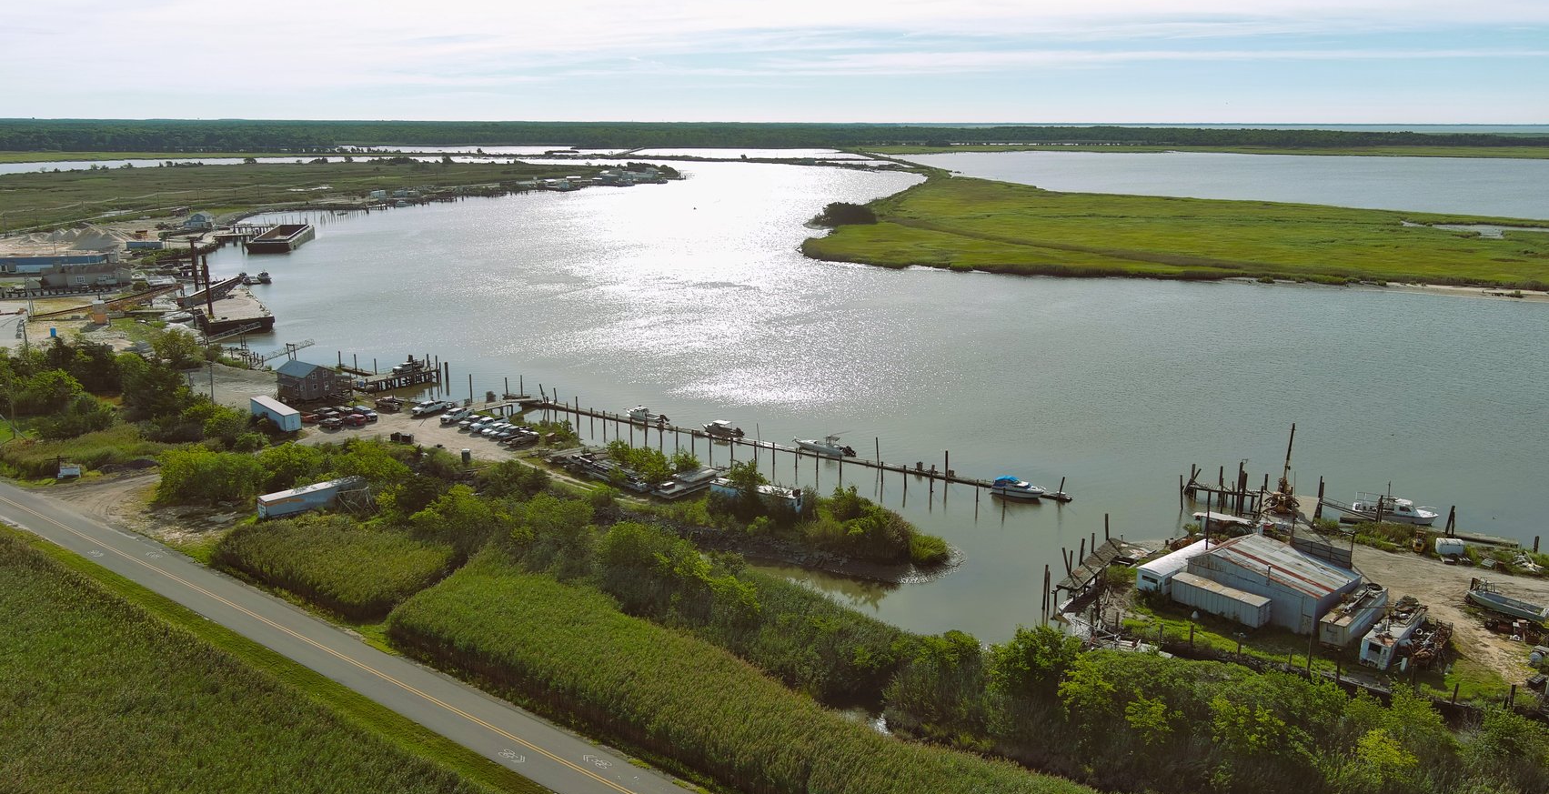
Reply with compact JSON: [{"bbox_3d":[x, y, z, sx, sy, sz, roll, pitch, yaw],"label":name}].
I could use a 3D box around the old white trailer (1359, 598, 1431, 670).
[{"bbox_3d":[60.653,23.060,121.804,2.420,2.550,12.600,11,17,41],"label":"old white trailer"}]

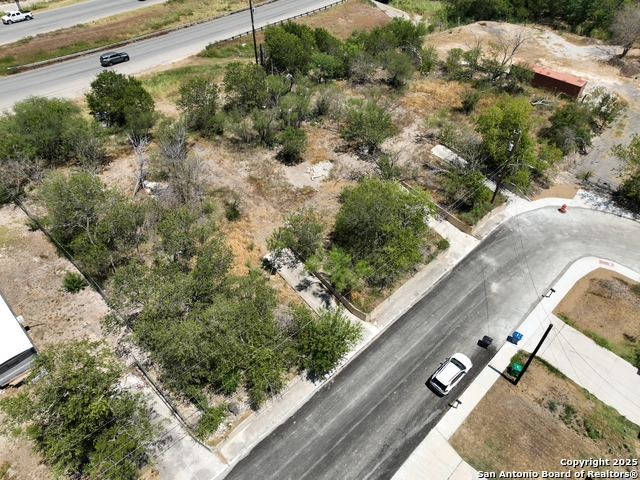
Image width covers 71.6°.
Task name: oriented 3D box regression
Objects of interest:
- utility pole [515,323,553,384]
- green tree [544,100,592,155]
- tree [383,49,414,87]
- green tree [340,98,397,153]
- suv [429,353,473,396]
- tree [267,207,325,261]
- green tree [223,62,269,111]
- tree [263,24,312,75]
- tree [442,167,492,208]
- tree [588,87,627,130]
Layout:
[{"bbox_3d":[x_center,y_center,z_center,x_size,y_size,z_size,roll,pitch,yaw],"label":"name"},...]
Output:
[{"bbox_3d":[17.802,9.856,37.262,0.330,9.400,0.330,-1,45,1],"label":"utility pole"},{"bbox_3d":[34.000,-15.218,61.275,5.076,6.580,5.640,0,44,0],"label":"green tree"},{"bbox_3d":[13.769,-29.900,77.474,5.056,5.680,4.681,0,46,0],"label":"tree"},{"bbox_3d":[6.641,-15.515,61.289,7.050,6.392,7.332,0,44,0],"label":"green tree"},{"bbox_3d":[11.931,12.360,40.473,4.500,1.630,1.850,-34,55,-29],"label":"suv"},{"bbox_3d":[-2.574,-0.515,46.832,5.546,4.982,5.640,0,44,0],"label":"tree"},{"bbox_3d":[-11.976,-24.710,71.564,7.293,6.972,6.741,0,46,0],"label":"green tree"},{"bbox_3d":[-5.524,-33.191,78.368,7.802,7.520,8.084,0,44,0],"label":"tree"},{"bbox_3d":[18.458,-6.595,55.681,5.868,4.656,5.370,0,46,0],"label":"tree"},{"bbox_3d":[42.103,-19.045,65.687,4.324,6.110,4.606,0,44,0],"label":"tree"}]

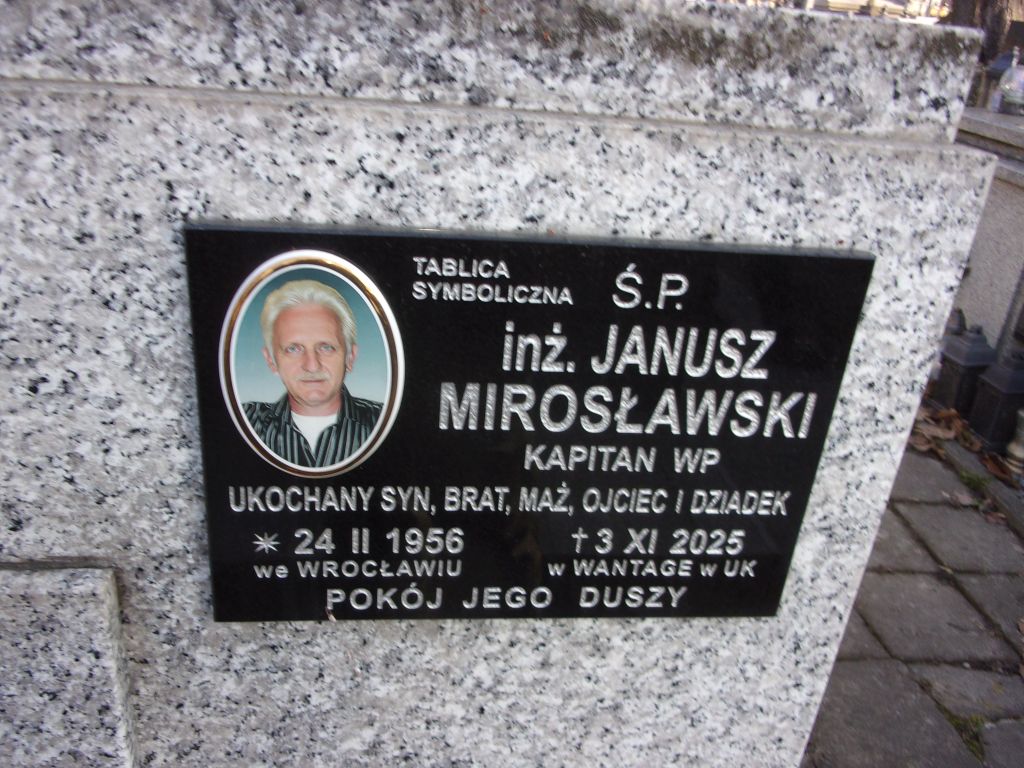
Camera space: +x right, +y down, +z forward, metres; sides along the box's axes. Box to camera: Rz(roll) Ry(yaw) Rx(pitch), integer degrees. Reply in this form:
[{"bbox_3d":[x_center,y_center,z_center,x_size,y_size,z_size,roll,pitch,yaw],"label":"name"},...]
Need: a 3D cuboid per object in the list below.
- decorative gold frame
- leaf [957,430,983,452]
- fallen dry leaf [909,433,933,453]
[{"bbox_3d":[-0.118,-0.007,0.491,0.109,0.149,0.010,1,25,-8],"label":"decorative gold frame"},{"bbox_3d":[1.651,0.209,2.990,0.060,0.035,0.100,2,25,-8],"label":"leaf"},{"bbox_3d":[1.450,0.209,2.941,0.080,0.035,0.085,2,25,-8],"label":"fallen dry leaf"}]

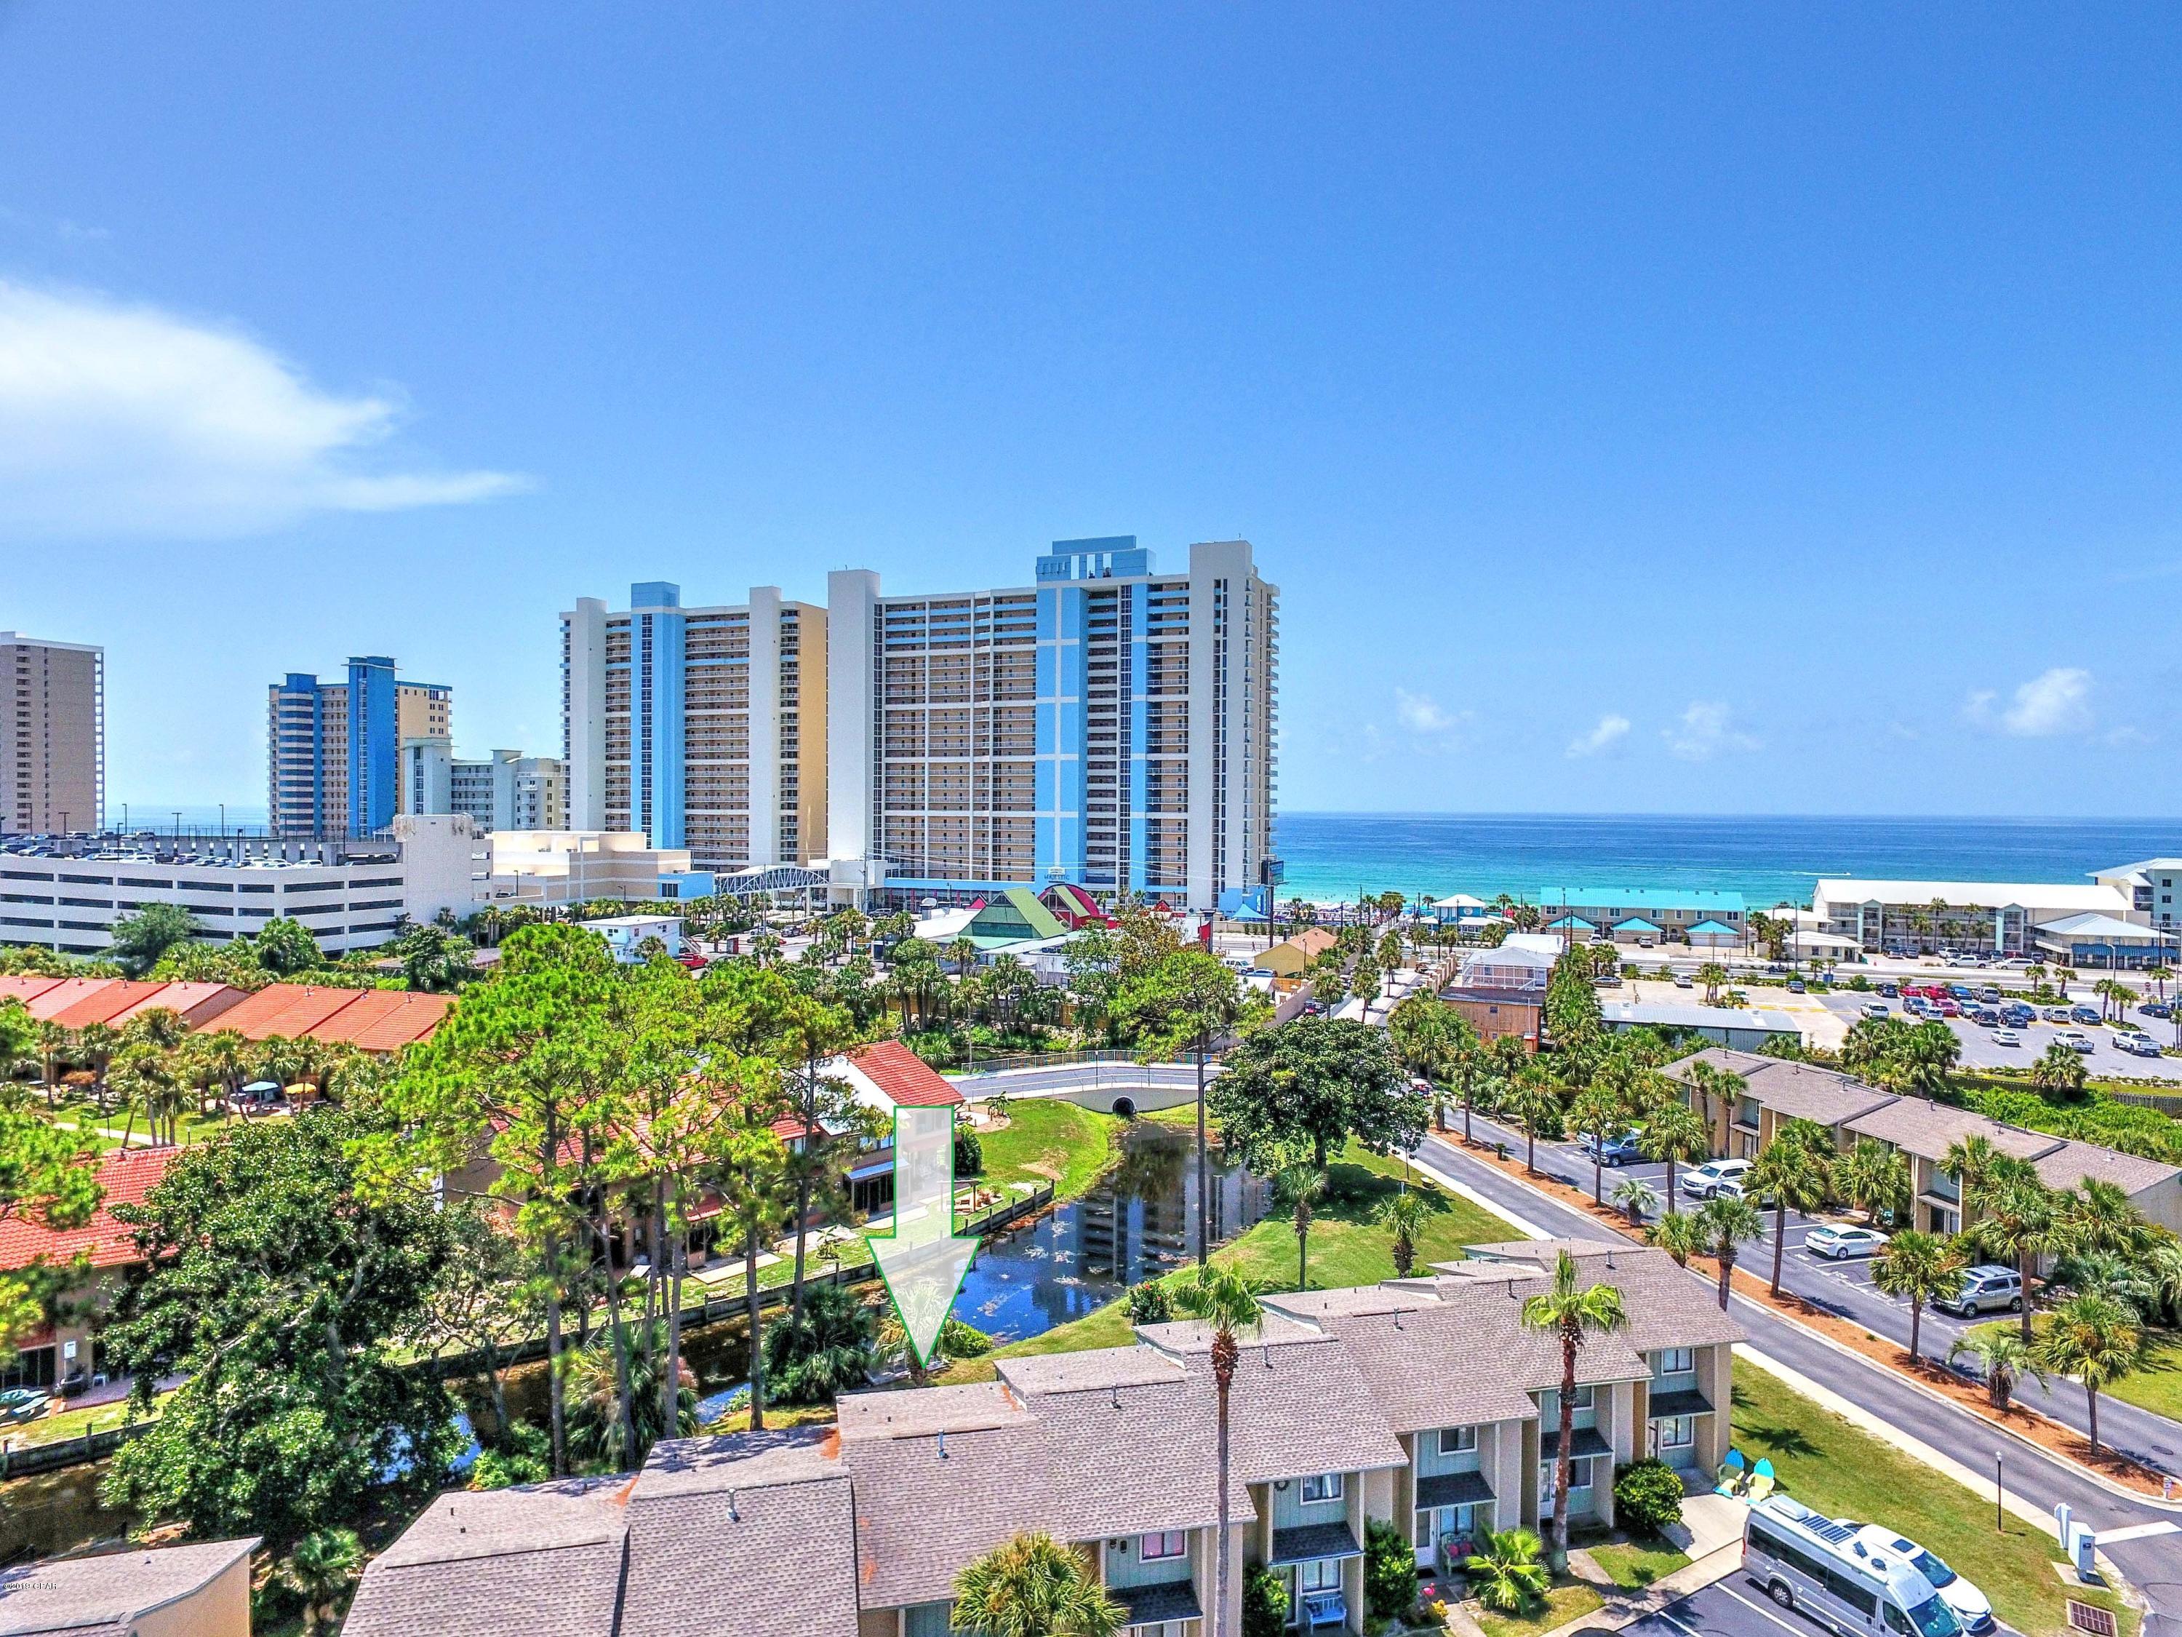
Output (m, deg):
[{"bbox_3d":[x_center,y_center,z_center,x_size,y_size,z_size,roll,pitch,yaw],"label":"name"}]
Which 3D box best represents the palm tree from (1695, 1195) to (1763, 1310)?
[{"bbox_3d":[25.349,19.621,50.371,2.415,8.954,2.415,0,1,0],"label":"palm tree"}]

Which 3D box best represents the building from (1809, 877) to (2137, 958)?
[{"bbox_3d":[140.200,15.859,202.300,42.500,11.200,11.800,0,0,14],"label":"building"}]

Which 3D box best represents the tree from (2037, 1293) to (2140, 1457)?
[{"bbox_3d":[38.033,21.135,47.866,3.104,6.108,3.104,0,1,0],"label":"tree"}]

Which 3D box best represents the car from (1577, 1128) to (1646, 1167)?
[{"bbox_3d":[37.961,23.230,89.102,5.600,1.850,2.000,0,0,-16],"label":"car"}]

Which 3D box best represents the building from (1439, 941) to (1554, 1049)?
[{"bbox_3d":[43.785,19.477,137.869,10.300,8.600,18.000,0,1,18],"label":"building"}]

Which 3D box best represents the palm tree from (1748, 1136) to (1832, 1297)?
[{"bbox_3d":[35.417,20.432,64.202,3.847,7.832,3.847,1,1,29],"label":"palm tree"}]

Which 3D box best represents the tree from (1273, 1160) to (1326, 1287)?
[{"bbox_3d":[10.541,20.572,62.864,2.635,6.716,2.635,0,0,0],"label":"tree"}]

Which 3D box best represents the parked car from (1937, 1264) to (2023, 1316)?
[{"bbox_3d":[43.696,23.185,62.156,4.850,1.820,2.000,0,1,-15],"label":"parked car"}]

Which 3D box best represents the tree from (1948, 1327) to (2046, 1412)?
[{"bbox_3d":[37.679,22.869,52.300,3.373,3.188,3.373,1,1,36],"label":"tree"}]

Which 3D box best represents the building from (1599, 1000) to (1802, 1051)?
[{"bbox_3d":[57.500,20.253,120.100,16.600,4.100,10.000,0,1,20],"label":"building"}]

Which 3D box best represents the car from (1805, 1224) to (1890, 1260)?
[{"bbox_3d":[42.636,23.597,70.944,4.800,1.470,1.840,0,0,-16],"label":"car"}]

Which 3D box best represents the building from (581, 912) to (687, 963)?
[{"bbox_3d":[-73.707,19.171,201.880,11.500,6.100,12.500,1,1,25],"label":"building"}]

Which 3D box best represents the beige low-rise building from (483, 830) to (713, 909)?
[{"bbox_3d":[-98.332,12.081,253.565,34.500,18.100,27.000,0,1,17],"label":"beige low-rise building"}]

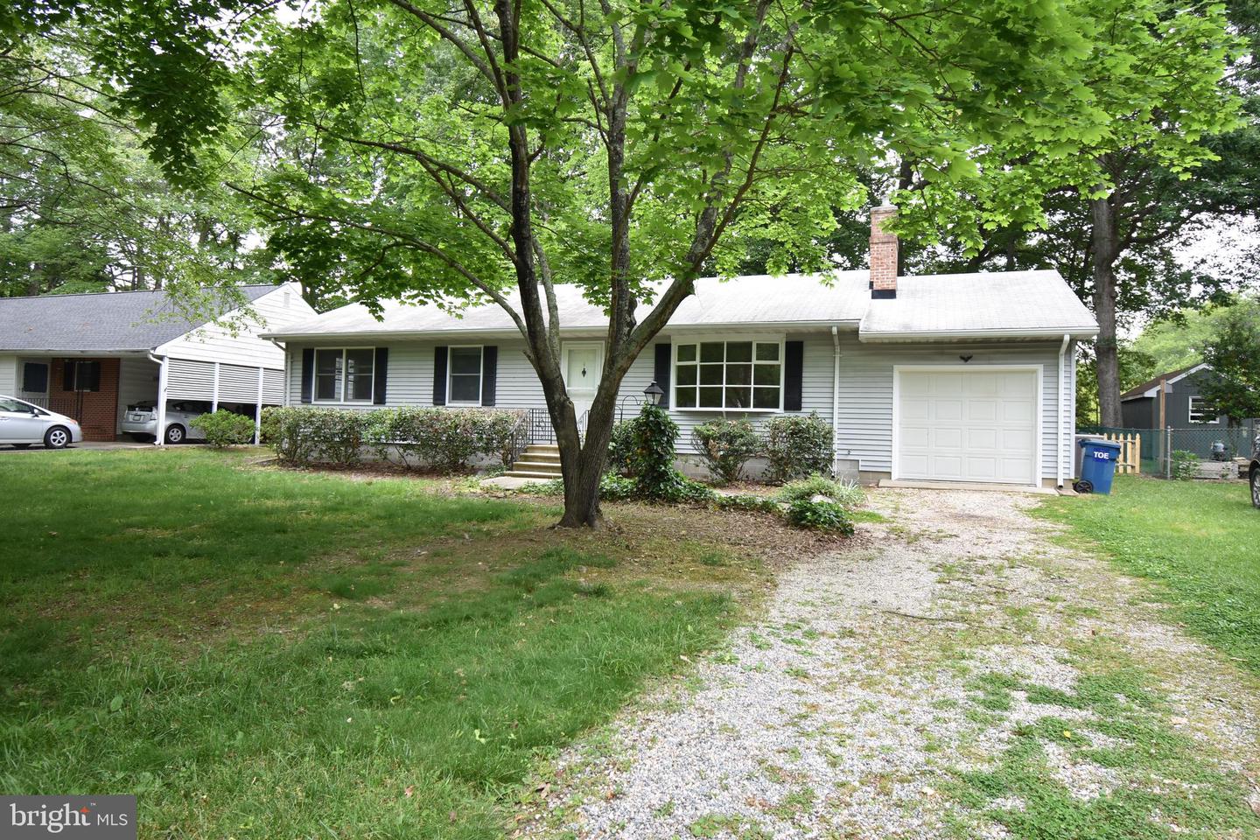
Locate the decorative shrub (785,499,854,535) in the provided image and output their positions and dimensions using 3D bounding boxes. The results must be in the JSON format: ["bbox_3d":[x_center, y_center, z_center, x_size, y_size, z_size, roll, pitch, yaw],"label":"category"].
[{"bbox_3d":[2.228,1.118,8.643,0.764,0.332,0.663,1,-2,20],"label":"decorative shrub"}]

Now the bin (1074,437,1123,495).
[{"bbox_3d":[8.600,0.866,13.528,0.714,1.005,0.623,1,-2,20],"label":"bin"}]

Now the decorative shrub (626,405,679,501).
[{"bbox_3d":[0.376,0.484,11.457,0.744,1.437,0.724,2,-2,0],"label":"decorative shrub"}]

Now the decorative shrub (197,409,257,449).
[{"bbox_3d":[-12.433,0.258,22.612,1.658,1.226,1.407,1,-2,20],"label":"decorative shrub"}]

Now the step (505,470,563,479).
[{"bbox_3d":[-1.798,1.092,14.547,1.477,0.111,0.342,1,-2,20],"label":"step"}]

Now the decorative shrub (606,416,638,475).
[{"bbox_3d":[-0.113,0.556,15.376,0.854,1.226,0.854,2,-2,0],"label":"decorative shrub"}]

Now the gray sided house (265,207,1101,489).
[{"bbox_3d":[0.639,-1.575,19.967,18.894,5.829,9.045,1,-2,20],"label":"gray sided house"}]

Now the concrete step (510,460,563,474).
[{"bbox_3d":[-1.674,0.985,14.850,1.427,0.181,0.301,1,-2,20],"label":"concrete step"}]

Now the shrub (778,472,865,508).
[{"bbox_3d":[2.917,1.071,11.256,1.306,0.432,0.904,1,-2,20],"label":"shrub"}]

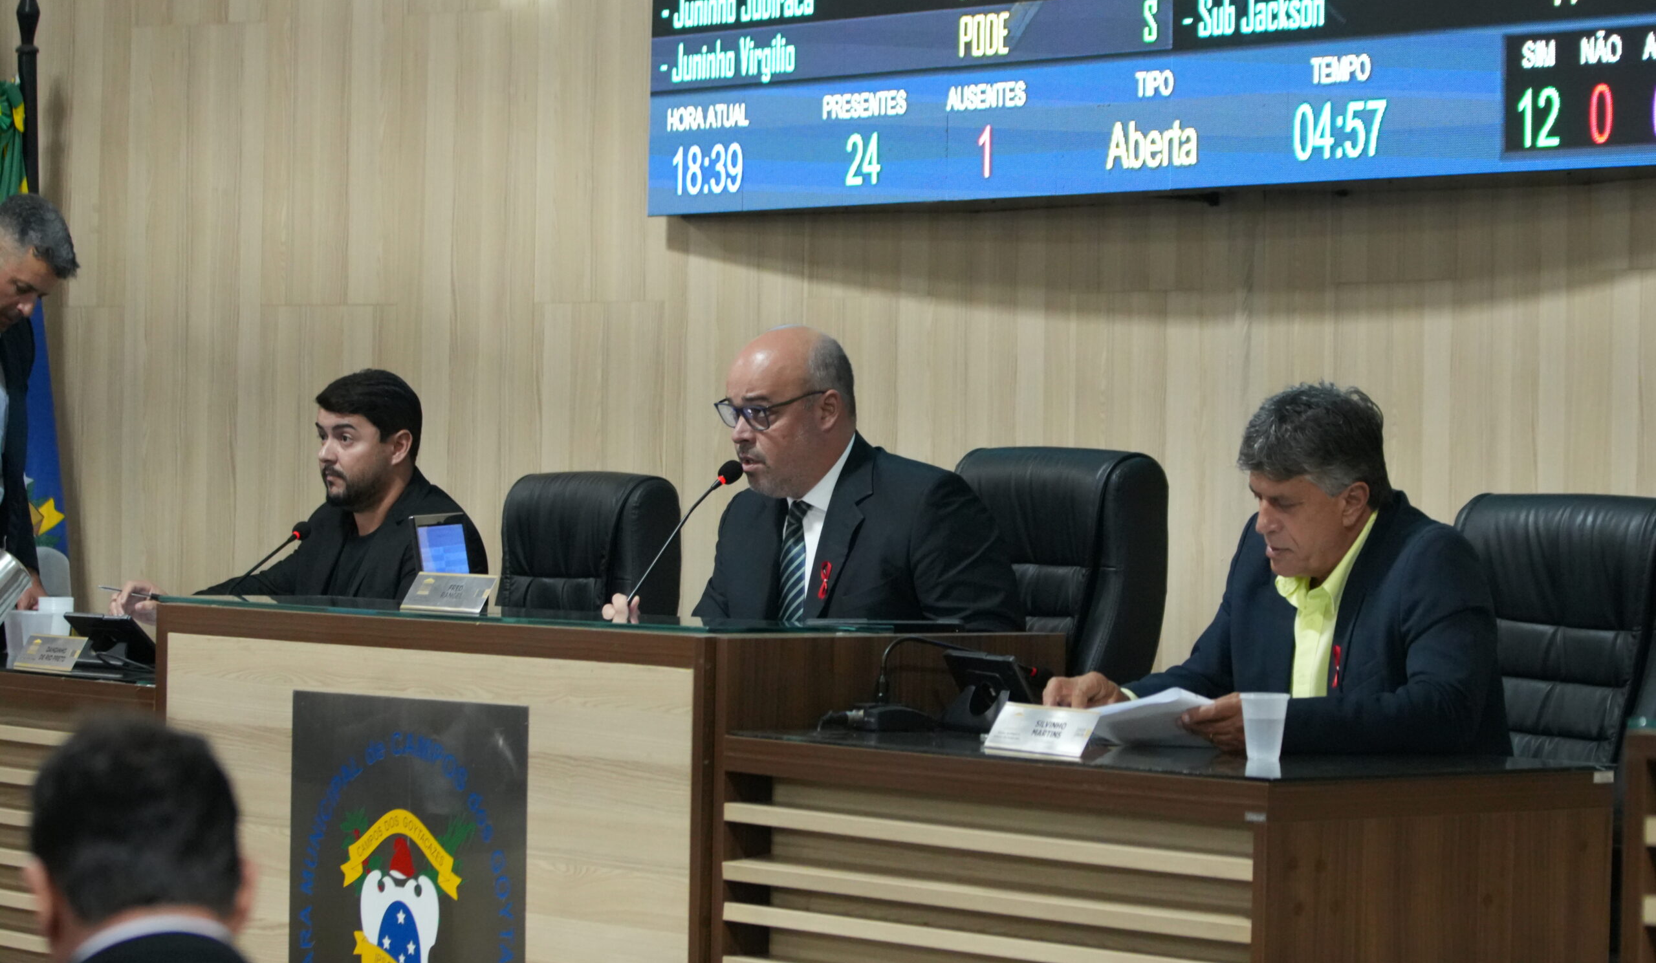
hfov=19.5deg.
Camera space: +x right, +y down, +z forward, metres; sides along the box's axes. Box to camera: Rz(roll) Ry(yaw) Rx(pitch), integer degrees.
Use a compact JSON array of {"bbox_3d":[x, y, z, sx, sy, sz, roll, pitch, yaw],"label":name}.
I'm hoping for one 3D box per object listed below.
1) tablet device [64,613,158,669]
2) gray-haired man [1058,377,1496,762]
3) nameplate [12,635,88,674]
[{"bbox_3d":[-1.283,0.286,8.733,0.110,0.105,0.210,1,1,-38],"label":"tablet device"},{"bbox_3d":[0.633,0.488,7.084,0.800,1.270,0.640,1,1,-36],"label":"gray-haired man"},{"bbox_3d":[-1.370,0.303,8.518,0.050,0.064,0.200,1,1,-40],"label":"nameplate"}]

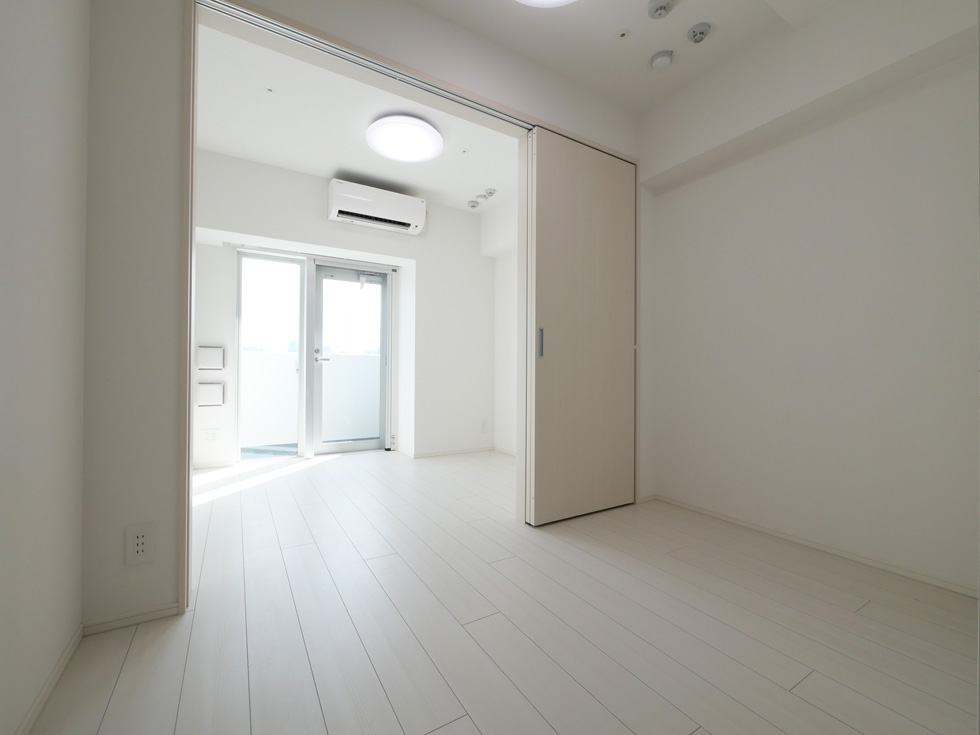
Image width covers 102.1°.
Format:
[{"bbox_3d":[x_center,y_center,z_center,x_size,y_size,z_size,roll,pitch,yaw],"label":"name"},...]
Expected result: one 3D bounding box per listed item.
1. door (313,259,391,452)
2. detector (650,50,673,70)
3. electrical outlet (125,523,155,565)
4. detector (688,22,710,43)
[{"bbox_3d":[-1.345,-0.062,3.870,0.680,1.800,0.070,1,0,-31],"label":"door"},{"bbox_3d":[0.884,-1.575,2.040,0.102,0.036,0.102,0,0,0],"label":"detector"},{"bbox_3d":[-1.090,0.550,1.234,0.072,0.122,0.012,1,0,-31],"label":"electrical outlet"},{"bbox_3d":[1.009,-1.602,1.912,0.099,0.043,0.099,0,0,0],"label":"detector"}]

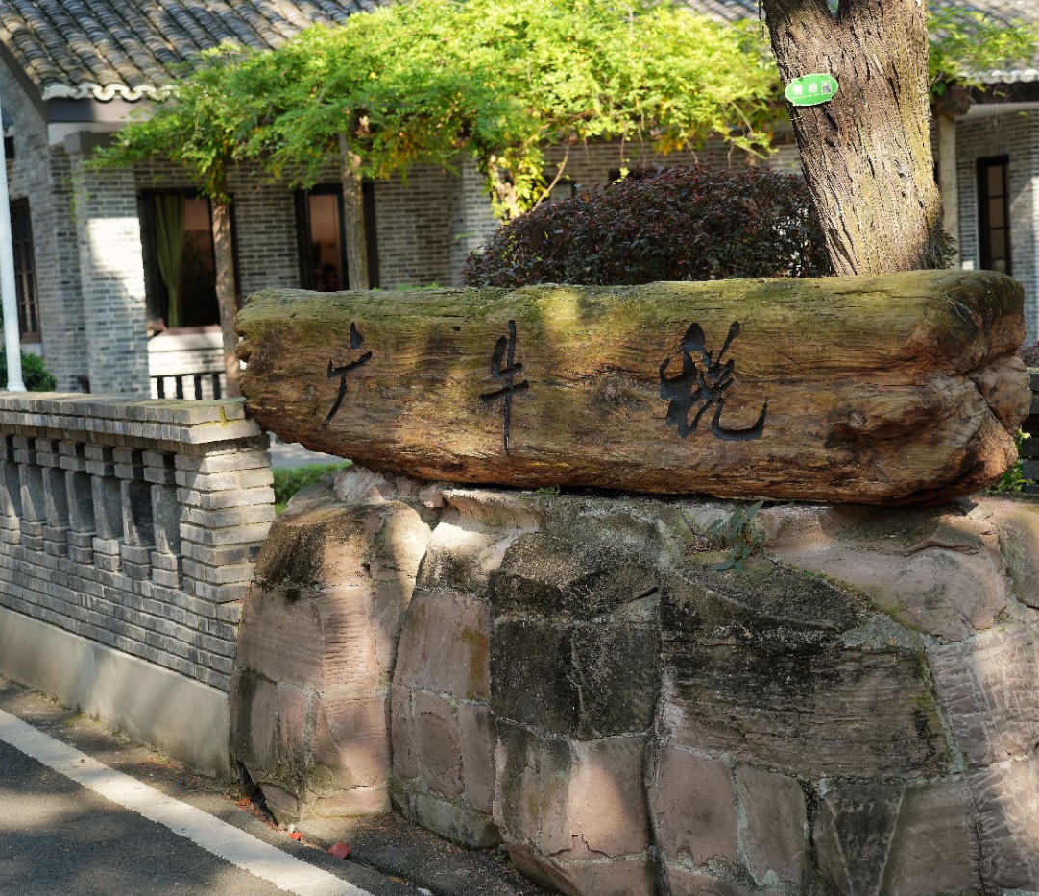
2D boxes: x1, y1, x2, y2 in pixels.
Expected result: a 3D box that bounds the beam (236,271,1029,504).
[{"bbox_3d":[0.235,-0.181,6.625,2.500,0.600,0.500,1,6,35],"label":"beam"}]

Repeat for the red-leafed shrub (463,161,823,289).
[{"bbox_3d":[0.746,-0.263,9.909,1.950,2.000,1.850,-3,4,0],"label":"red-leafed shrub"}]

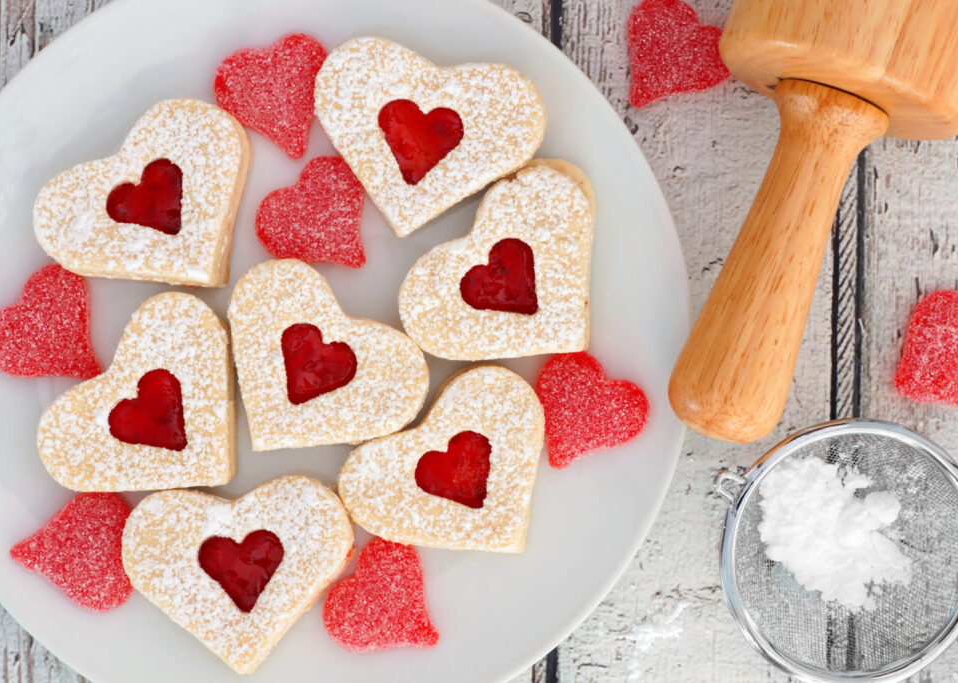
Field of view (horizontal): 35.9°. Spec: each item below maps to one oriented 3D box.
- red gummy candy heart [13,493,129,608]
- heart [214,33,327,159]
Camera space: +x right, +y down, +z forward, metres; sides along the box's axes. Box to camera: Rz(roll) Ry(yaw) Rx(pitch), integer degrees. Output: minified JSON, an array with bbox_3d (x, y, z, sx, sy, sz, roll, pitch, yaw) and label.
[{"bbox_3d":[-0.118,0.062,0.432,0.036,0.011,0.034,-2,89,0],"label":"red gummy candy heart"},{"bbox_3d":[-0.059,-0.071,0.437,0.035,0.011,0.035,-18,88,0],"label":"heart"}]

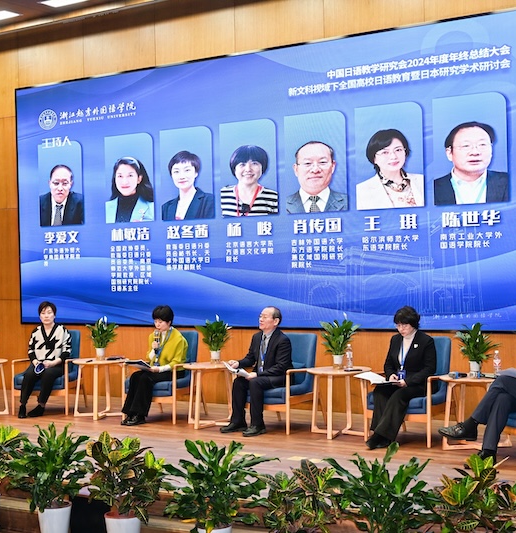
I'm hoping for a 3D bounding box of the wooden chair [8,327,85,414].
[{"bbox_3d":[-2.327,1.184,11.273,0.675,0.895,0.720,-1,0,11],"label":"wooden chair"}]

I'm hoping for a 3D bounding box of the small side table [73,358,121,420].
[{"bbox_3d":[-1.665,1.304,10.713,0.620,0.585,0.620,-1,0,0],"label":"small side table"}]

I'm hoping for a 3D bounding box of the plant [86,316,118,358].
[{"bbox_3d":[-1.687,0.776,10.847,0.333,0.467,0.322,-1,0,0],"label":"plant"}]

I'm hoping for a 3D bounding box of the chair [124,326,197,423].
[{"bbox_3d":[-0.964,1.153,10.546,0.675,0.895,0.720,-1,0,28],"label":"chair"}]

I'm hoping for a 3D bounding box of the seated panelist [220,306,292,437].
[{"bbox_3d":[0.005,0.983,9.614,0.560,1.190,0.780,-1,0,44],"label":"seated panelist"}]

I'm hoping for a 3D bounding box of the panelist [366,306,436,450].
[{"bbox_3d":[1.262,0.950,8.727,0.540,1.200,0.800,-1,0,36],"label":"panelist"}]

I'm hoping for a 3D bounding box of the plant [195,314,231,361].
[{"bbox_3d":[-0.453,0.735,10.147,0.350,0.494,0.339,-1,0,0],"label":"plant"}]

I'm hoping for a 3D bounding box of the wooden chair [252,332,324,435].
[{"bbox_3d":[0.240,1.126,9.761,0.675,0.895,0.720,-1,0,38],"label":"wooden chair"}]

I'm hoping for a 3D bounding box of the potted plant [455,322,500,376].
[{"bbox_3d":[1.879,0.706,8.541,0.376,0.455,0.364,-1,0,33],"label":"potted plant"}]

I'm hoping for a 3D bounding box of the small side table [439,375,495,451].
[{"bbox_3d":[1.847,1.238,8.434,0.600,0.598,0.600,-1,0,-4],"label":"small side table"}]

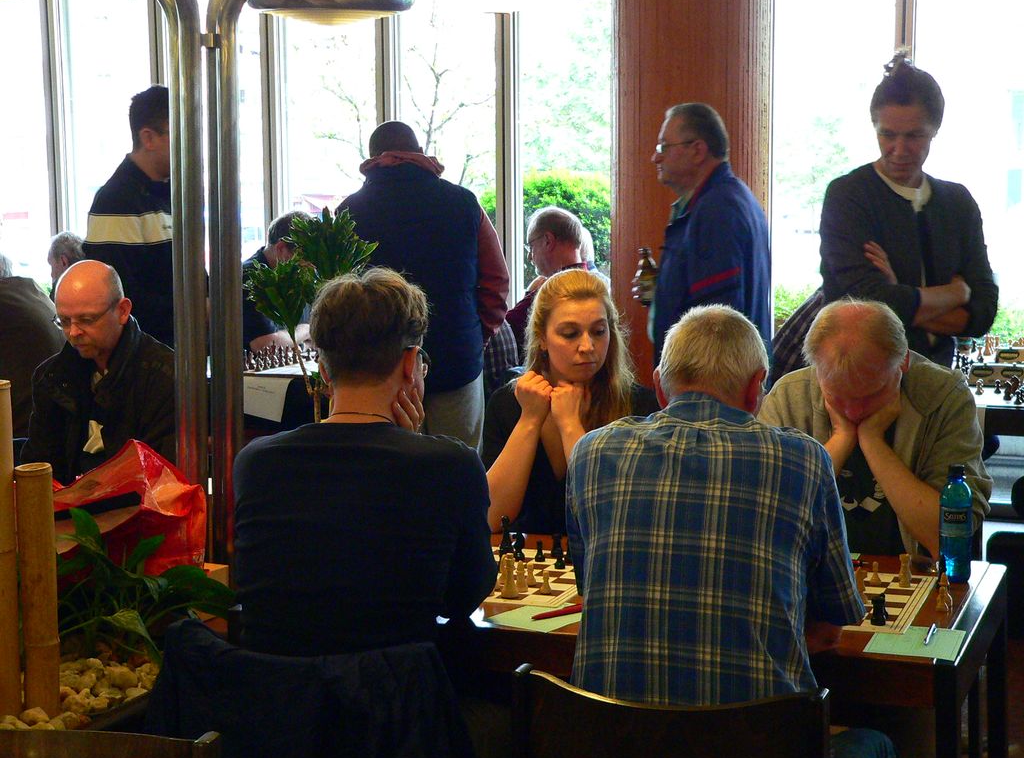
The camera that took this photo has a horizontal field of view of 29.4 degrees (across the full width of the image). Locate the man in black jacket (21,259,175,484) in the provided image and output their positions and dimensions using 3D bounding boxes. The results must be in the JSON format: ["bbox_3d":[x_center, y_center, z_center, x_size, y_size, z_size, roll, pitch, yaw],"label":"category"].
[{"bbox_3d":[-0.997,0.362,4.828,0.520,1.280,0.720,2,7,20],"label":"man in black jacket"}]

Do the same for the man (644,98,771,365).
[{"bbox_3d":[0.591,0.047,5.848,0.400,1.728,0.520,-2,7,-6],"label":"man"}]

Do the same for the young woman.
[{"bbox_3d":[0.143,0.405,4.550,0.470,1.338,0.660,1,7,16],"label":"young woman"}]

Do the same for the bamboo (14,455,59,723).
[{"bbox_3d":[-0.811,0.364,3.345,0.062,0.433,0.062,-1,7,0],"label":"bamboo"}]

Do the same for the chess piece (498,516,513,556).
[{"bbox_3d":[-0.014,0.336,4.252,0.033,0.085,0.033,-1,7,0],"label":"chess piece"}]

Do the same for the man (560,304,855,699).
[{"bbox_3d":[0.328,0.546,3.086,0.520,1.310,0.730,2,7,19],"label":"man"}]

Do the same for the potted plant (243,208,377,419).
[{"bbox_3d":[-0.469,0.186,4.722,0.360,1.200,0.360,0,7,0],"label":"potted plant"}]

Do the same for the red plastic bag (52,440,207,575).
[{"bbox_3d":[-0.802,0.286,4.061,0.330,0.290,0.200,-5,8,-30],"label":"red plastic bag"}]

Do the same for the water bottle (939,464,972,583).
[{"bbox_3d":[0.900,0.291,3.955,0.067,0.239,0.067,0,7,6],"label":"water bottle"}]

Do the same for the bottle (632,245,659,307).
[{"bbox_3d":[0.412,-0.308,5.875,0.063,0.178,0.063,-5,7,1],"label":"bottle"}]

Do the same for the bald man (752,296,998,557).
[{"bbox_3d":[0.754,0.446,4.145,0.530,1.250,0.680,2,7,19],"label":"bald man"}]

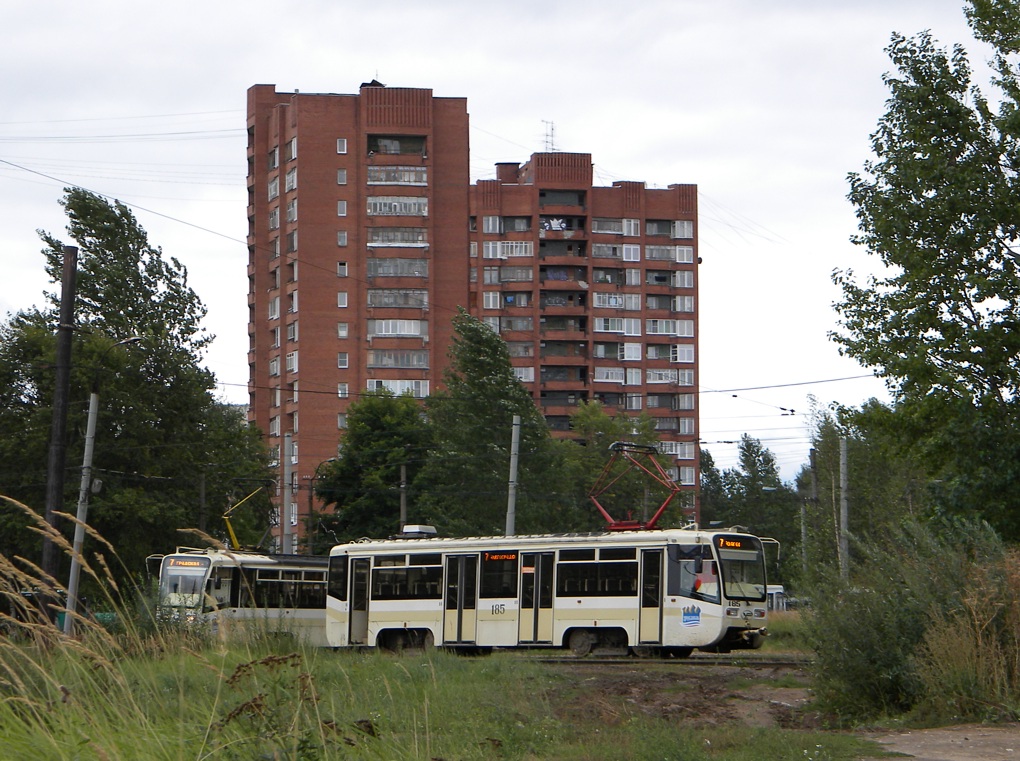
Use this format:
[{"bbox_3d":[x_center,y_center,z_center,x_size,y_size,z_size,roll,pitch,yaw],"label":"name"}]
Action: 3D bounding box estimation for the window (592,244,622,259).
[{"bbox_3d":[10.838,-14.340,271.359,3.290,1.493,0.200,1,-6,-11],"label":"window"}]

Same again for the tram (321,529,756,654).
[{"bbox_3d":[0.928,6.537,73.542,14.800,3.550,2.500,-5,-7,36],"label":"tram"}]

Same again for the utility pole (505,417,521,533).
[{"bbox_3d":[-0.027,5.543,88.452,0.340,8.674,0.340,4,-6,0],"label":"utility pole"}]

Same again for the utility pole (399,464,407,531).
[{"bbox_3d":[-4.922,8.107,112.451,0.250,8.630,0.250,0,-6,0],"label":"utility pole"}]

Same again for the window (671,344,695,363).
[{"bbox_3d":[19.287,-3.019,272.941,2.624,1.954,0.200,1,-6,-11],"label":"window"}]

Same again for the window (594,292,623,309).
[{"bbox_3d":[11.193,-8.994,275.305,3.551,1.757,0.250,1,-4,-12],"label":"window"}]

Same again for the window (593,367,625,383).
[{"bbox_3d":[11.225,-0.563,274.689,3.543,1.806,0.250,1,-4,-12],"label":"window"}]

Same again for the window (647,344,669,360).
[{"bbox_3d":[16.881,-3.167,276.107,2.873,1.816,0.250,1,-4,-12],"label":"window"}]

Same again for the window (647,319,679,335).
[{"bbox_3d":[17.267,-6.058,276.404,3.758,1.706,0.250,1,-4,-12],"label":"window"}]

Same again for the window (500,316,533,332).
[{"bbox_3d":[0.717,-6.181,269.439,3.491,1.706,0.200,1,-6,-11],"label":"window"}]

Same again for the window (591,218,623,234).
[{"bbox_3d":[11.048,-17.388,275.893,3.675,1.788,0.250,1,-4,-12],"label":"window"}]

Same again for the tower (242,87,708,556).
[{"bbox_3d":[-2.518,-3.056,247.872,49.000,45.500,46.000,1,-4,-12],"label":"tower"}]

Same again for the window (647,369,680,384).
[{"bbox_3d":[17.270,-0.396,275.987,3.811,1.701,0.250,1,-4,-12],"label":"window"}]

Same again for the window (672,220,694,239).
[{"bbox_3d":[19.401,-16.885,272.962,2.396,1.954,0.200,1,-6,-11],"label":"window"}]

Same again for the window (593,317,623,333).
[{"bbox_3d":[11.213,-6.198,275.103,3.490,1.698,0.250,1,-4,-12],"label":"window"}]

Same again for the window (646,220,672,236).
[{"bbox_3d":[16.573,-16.964,272.434,2.619,1.725,0.200,1,-6,-11],"label":"window"}]

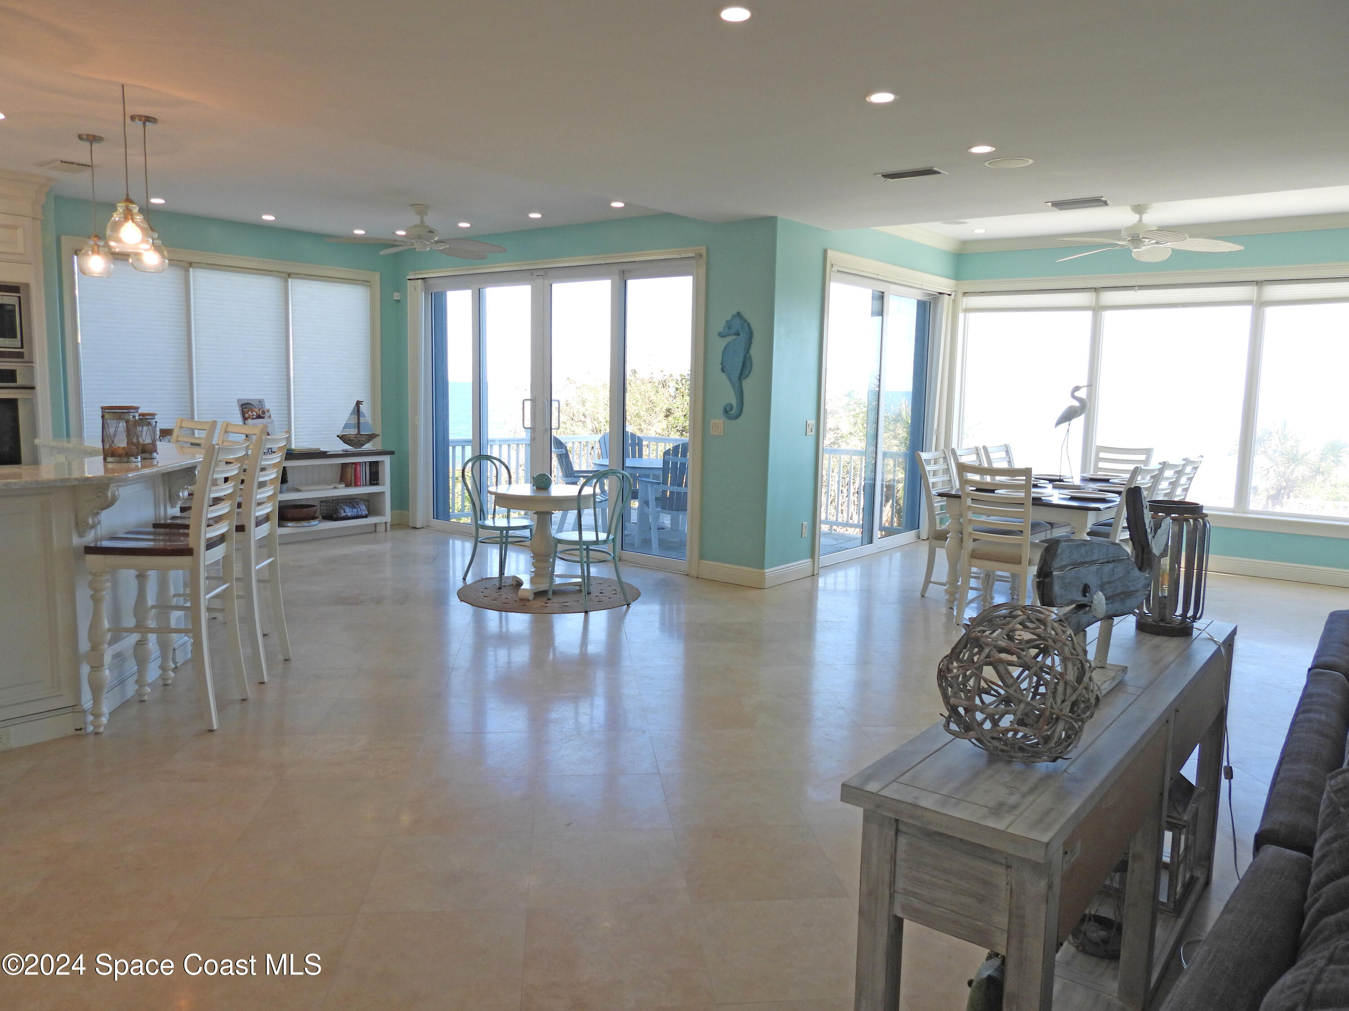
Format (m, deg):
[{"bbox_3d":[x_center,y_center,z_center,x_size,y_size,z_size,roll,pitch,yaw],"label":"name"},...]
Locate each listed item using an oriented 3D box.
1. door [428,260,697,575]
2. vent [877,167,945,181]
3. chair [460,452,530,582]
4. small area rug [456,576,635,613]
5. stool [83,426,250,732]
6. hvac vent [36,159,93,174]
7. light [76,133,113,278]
[{"bbox_3d":[-1.142,-0.826,8.195,3.214,2.410,0.130,7,9,37],"label":"door"},{"bbox_3d":[1.330,-1.850,5.236,0.350,0.030,0.200,7,9,37],"label":"vent"},{"bbox_3d":[-1.288,0.121,6.923,0.500,0.910,0.420,8,10,42],"label":"chair"},{"bbox_3d":[-0.890,0.622,6.592,1.220,0.016,1.220,1,7,0],"label":"small area rug"},{"bbox_3d":[-2.117,0.320,3.962,0.535,1.187,0.455,0,7,-7],"label":"stool"},{"bbox_3d":[-3.887,-2.159,5.964,0.350,0.030,0.210,7,9,37],"label":"hvac vent"},{"bbox_3d":[-2.946,-1.518,4.756,0.178,0.681,0.178,-3,8,-30],"label":"light"}]

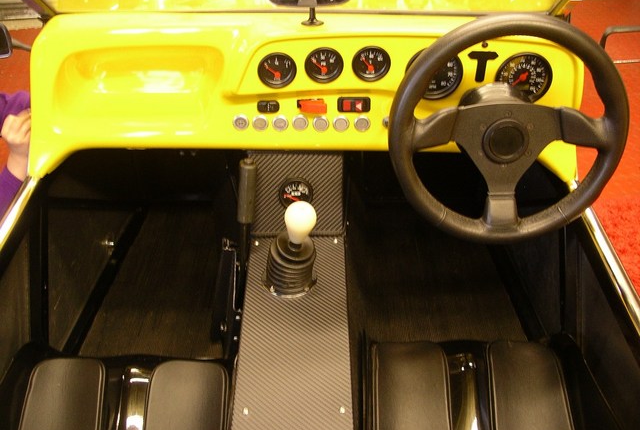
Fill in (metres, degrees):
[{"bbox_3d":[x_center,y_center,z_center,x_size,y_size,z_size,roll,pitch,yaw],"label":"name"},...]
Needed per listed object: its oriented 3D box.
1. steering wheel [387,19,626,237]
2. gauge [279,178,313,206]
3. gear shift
[{"bbox_3d":[0.261,-0.113,0.954,0.329,0.329,0.070,0,24,0],"label":"steering wheel"},{"bbox_3d":[-0.042,-0.037,1.235,0.060,0.060,0.020,0,9,0],"label":"gauge"},{"bbox_3d":[-0.048,0.043,1.122,0.087,0.150,0.090,0,37,0],"label":"gear shift"}]

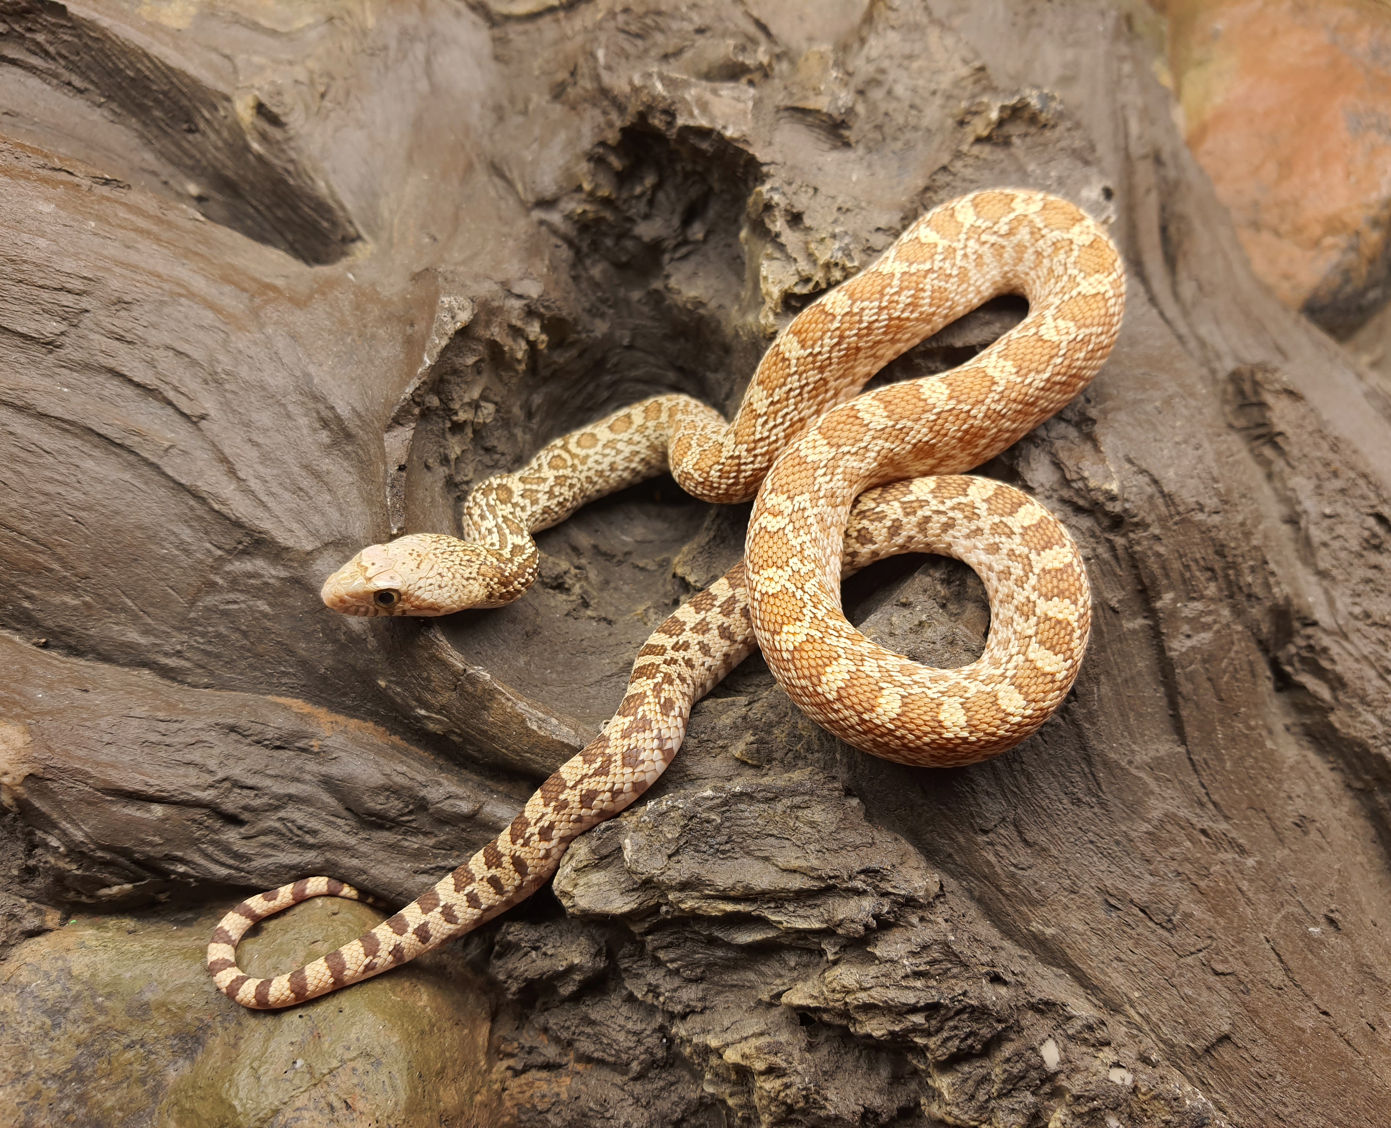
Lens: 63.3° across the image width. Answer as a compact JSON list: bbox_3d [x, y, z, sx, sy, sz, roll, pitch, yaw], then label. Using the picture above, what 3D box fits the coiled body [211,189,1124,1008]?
[{"bbox_3d":[0.005,-0.008,0.243,0.211,0.054,0.168,-5,55,-3],"label":"coiled body"}]

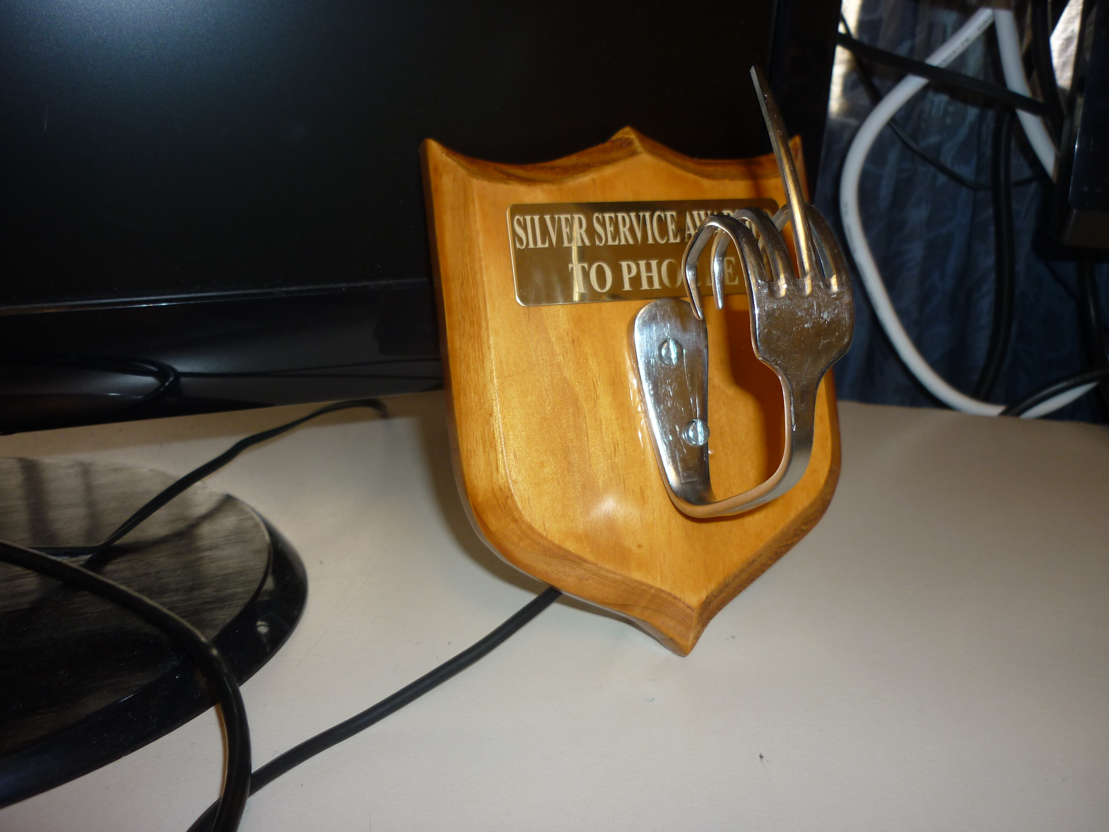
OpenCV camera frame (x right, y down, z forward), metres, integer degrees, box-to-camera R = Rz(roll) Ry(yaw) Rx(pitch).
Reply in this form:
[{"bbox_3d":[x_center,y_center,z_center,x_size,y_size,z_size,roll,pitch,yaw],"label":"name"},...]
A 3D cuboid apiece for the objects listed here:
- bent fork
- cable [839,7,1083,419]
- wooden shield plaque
[{"bbox_3d":[0.041,-0.026,0.253,0.026,0.102,0.067,-6,-2,-20],"label":"bent fork"},{"bbox_3d":[0.175,-0.088,0.443,0.114,0.162,0.072,3,25,3],"label":"cable"},{"bbox_3d":[0.028,-0.008,0.293,0.116,0.146,0.019,-6,-2,-20],"label":"wooden shield plaque"}]

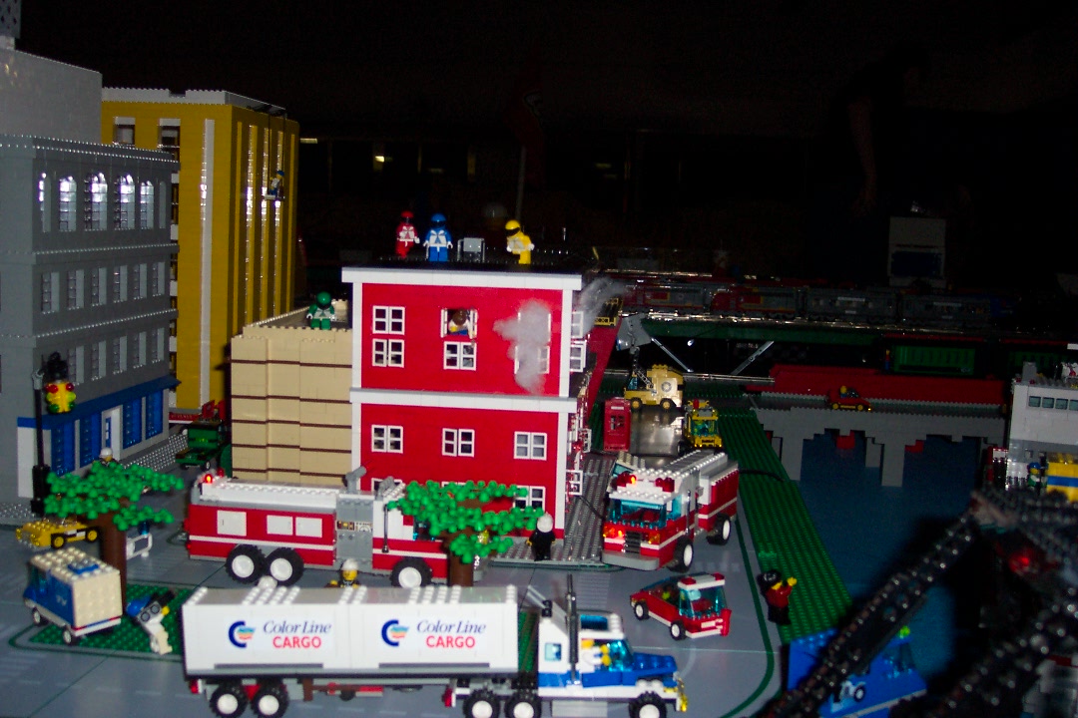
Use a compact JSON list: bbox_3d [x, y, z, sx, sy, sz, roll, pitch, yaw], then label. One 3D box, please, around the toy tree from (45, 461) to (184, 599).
[{"bbox_3d":[-0.310,0.132,0.833,0.107,0.107,0.098,2,7,6],"label":"toy tree"}]

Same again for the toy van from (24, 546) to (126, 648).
[{"bbox_3d":[-0.329,0.165,0.801,0.080,0.049,0.036,8,10,41],"label":"toy van"}]

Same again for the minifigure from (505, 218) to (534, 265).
[{"bbox_3d":[-0.017,-0.103,1.003,0.020,0.039,0.024,-5,10,-44],"label":"minifigure"}]

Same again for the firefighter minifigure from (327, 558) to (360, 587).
[{"bbox_3d":[-0.141,0.169,0.841,0.027,0.043,0.018,4,8,15],"label":"firefighter minifigure"}]

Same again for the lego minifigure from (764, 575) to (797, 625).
[{"bbox_3d":[0.178,0.178,0.844,0.022,0.042,0.023,0,9,44],"label":"lego minifigure"}]

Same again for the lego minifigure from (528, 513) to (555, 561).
[{"bbox_3d":[0.003,0.152,0.978,0.025,0.043,0.017,1,7,-7],"label":"lego minifigure"}]

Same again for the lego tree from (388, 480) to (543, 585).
[{"bbox_3d":[-0.056,0.140,0.827,0.112,0.107,0.100,2,7,6],"label":"lego tree"}]

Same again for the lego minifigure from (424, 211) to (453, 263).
[{"bbox_3d":[-0.090,-0.107,1.010,0.026,0.043,0.016,1,7,-3],"label":"lego minifigure"}]

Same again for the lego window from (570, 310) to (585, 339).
[{"bbox_3d":[0.033,-0.030,1.016,0.015,0.025,0.004,1,7,-3],"label":"lego window"}]

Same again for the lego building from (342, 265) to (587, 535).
[{"bbox_3d":[-0.056,0.029,1.121,0.208,0.254,0.265,2,7,6],"label":"lego building"}]

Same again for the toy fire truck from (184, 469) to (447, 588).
[{"bbox_3d":[-0.161,0.132,0.914,0.238,0.095,0.050,3,7,8],"label":"toy fire truck"}]

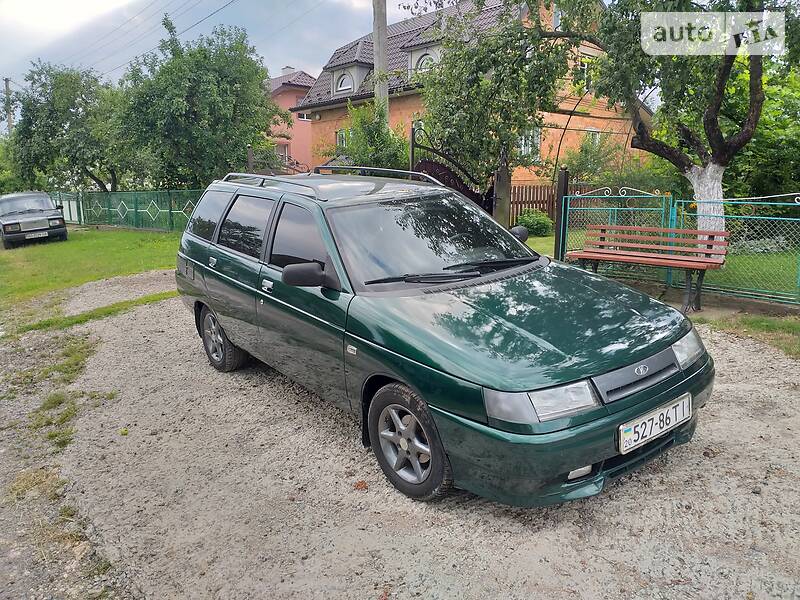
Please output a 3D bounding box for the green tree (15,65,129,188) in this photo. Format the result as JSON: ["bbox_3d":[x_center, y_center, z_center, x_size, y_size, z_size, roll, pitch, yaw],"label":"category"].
[{"bbox_3d":[-12.100,-5.750,22.000,4.200,5.480,4.100,-9,14,-28],"label":"green tree"}]

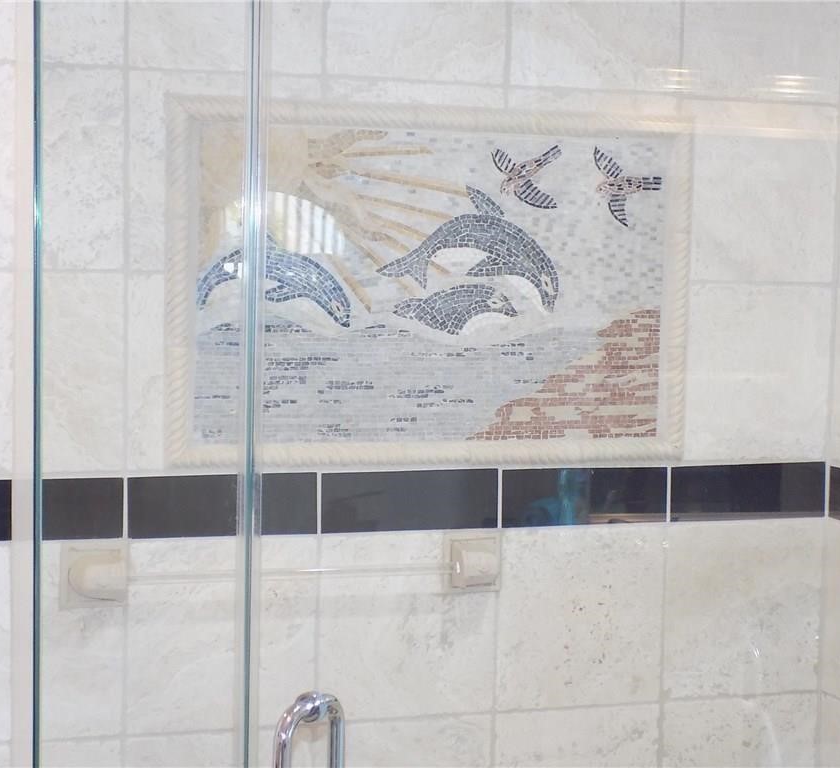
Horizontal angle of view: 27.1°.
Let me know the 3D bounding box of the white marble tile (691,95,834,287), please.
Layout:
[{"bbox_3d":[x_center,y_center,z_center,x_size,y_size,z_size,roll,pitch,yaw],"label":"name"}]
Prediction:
[{"bbox_3d":[0.587,-0.332,3.010,0.293,0.304,0.011,0,4,-18],"label":"white marble tile"}]

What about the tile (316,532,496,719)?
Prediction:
[{"bbox_3d":[-0.020,0.397,2.870,0.303,0.304,0.011,0,4,-18],"label":"tile"}]

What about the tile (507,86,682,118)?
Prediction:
[{"bbox_3d":[0.290,-0.464,2.904,0.303,0.036,0.011,0,4,-18],"label":"tile"}]

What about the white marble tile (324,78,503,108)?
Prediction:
[{"bbox_3d":[-0.004,-0.462,2.808,0.303,0.037,0.011,0,4,-18],"label":"white marble tile"}]

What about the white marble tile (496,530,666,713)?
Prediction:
[{"bbox_3d":[0.275,0.395,2.966,0.303,0.304,0.011,0,4,-18],"label":"white marble tile"}]

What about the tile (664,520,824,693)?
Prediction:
[{"bbox_3d":[0.569,0.394,3.061,0.302,0.304,0.011,0,4,-18],"label":"tile"}]

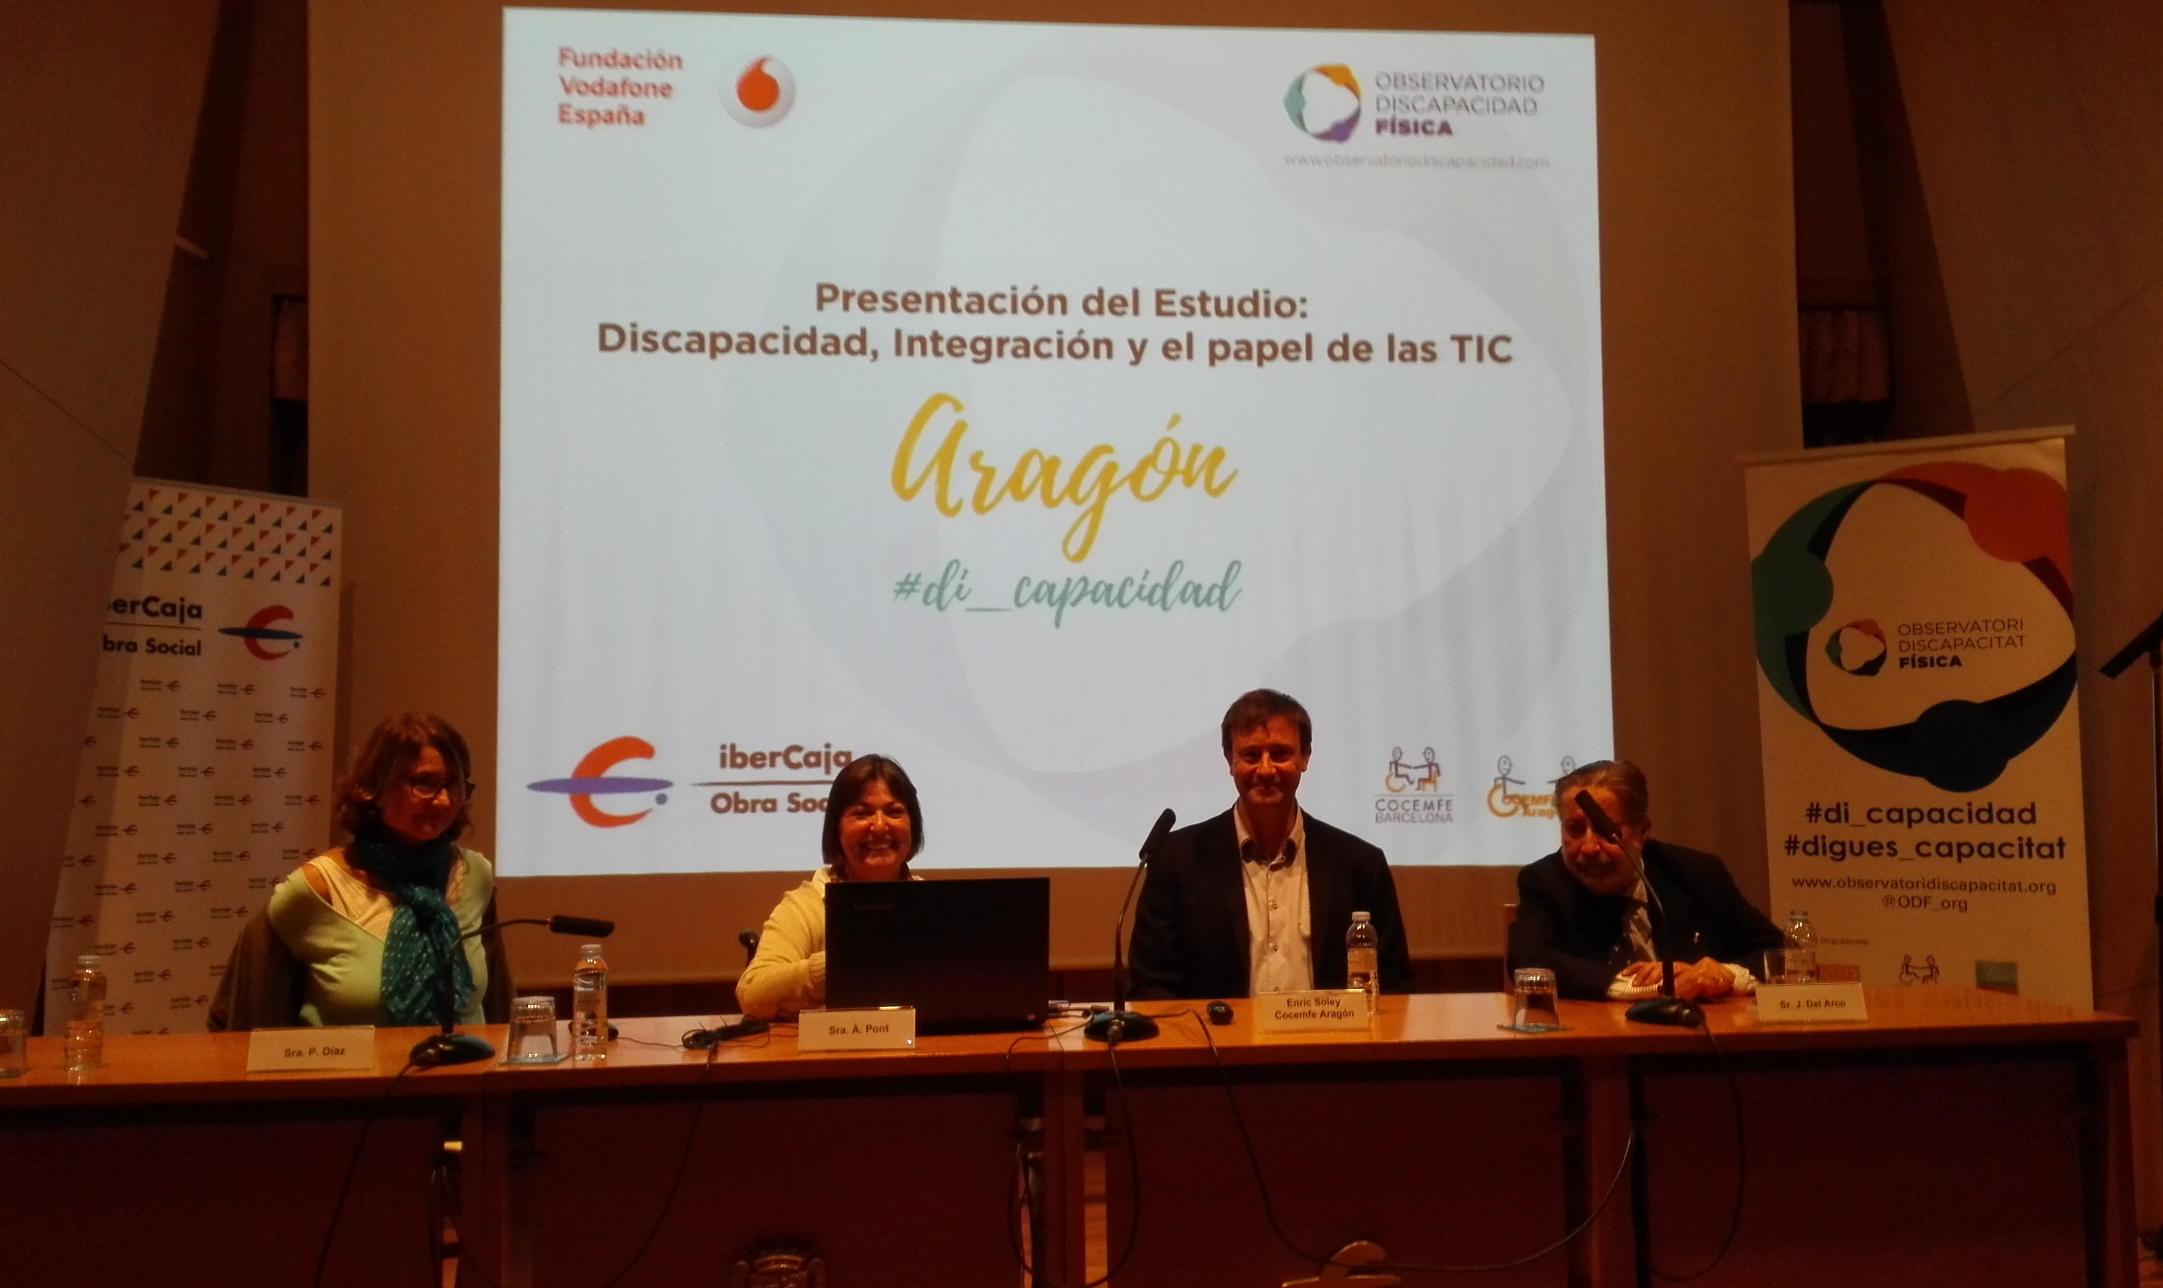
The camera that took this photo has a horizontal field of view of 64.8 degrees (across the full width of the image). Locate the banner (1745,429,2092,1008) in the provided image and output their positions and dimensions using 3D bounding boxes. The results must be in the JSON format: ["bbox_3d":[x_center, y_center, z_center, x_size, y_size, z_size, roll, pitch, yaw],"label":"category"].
[{"bbox_3d":[2.478,0.451,5.042,0.870,2.077,0.200,-3,-3,31],"label":"banner"}]

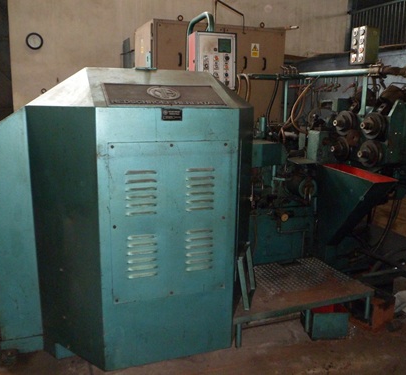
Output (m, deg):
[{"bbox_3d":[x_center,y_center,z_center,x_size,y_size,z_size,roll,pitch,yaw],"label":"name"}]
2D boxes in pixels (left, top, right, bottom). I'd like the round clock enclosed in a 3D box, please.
[{"bbox_3d":[-2.954,-2.561,6.850,0.290,0.290,0.045,-2,11,-14],"label":"round clock"}]

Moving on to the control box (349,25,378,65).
[{"bbox_3d":[1.224,-1.063,2.941,0.130,0.261,0.141,-4,12,-23],"label":"control box"}]

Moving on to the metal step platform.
[{"bbox_3d":[0.596,0.821,2.990,1.119,0.205,0.741,-3,11,-19],"label":"metal step platform"}]

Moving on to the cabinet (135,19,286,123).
[{"bbox_3d":[0.088,-1.227,4.323,1.440,1.006,0.660,-3,11,-17],"label":"cabinet"}]

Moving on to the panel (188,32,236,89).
[{"bbox_3d":[0.077,-0.992,3.106,0.335,0.424,0.179,-3,11,-18],"label":"panel"}]

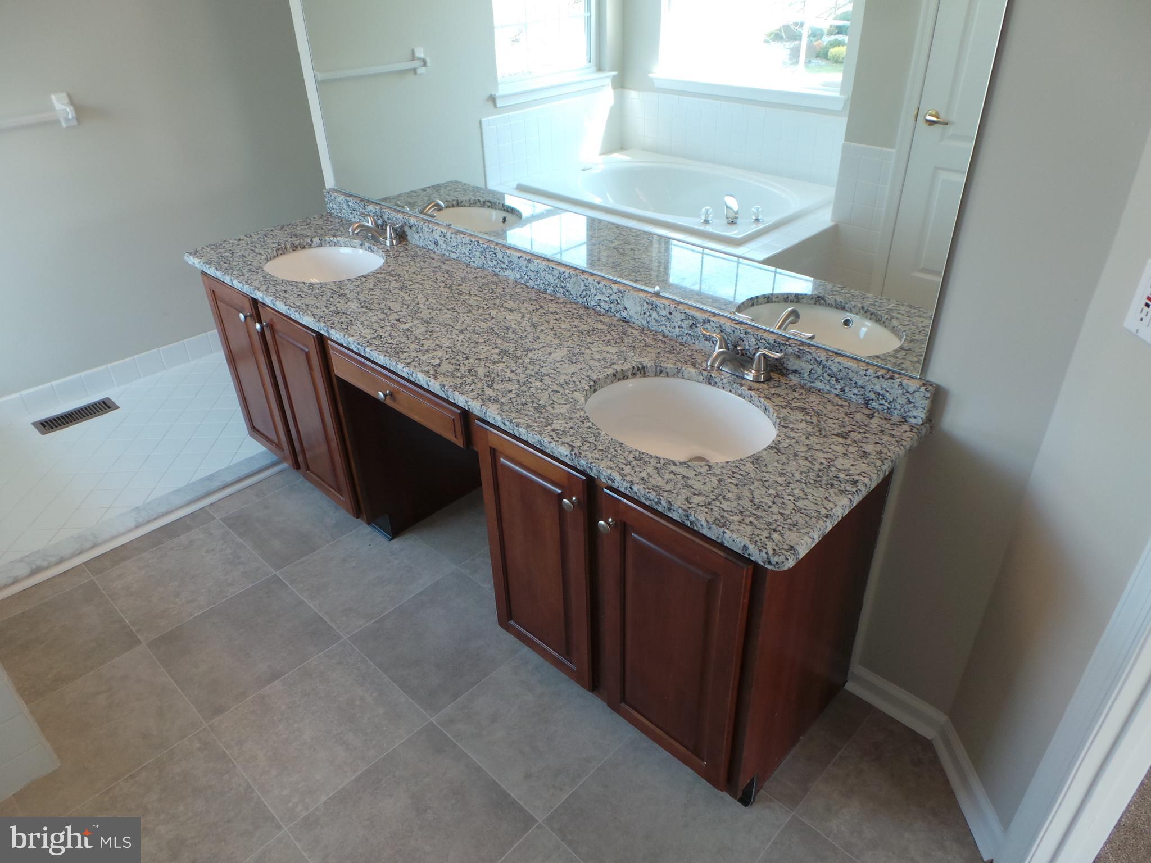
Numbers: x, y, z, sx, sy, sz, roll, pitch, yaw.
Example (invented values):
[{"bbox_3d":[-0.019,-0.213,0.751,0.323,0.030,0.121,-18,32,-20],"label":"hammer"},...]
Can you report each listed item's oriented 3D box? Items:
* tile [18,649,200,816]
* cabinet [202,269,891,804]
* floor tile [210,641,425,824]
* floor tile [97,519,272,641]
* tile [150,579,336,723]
[{"bbox_3d":[-1.222,0.764,1.946,0.403,0.010,0.403,26,41,36],"label":"tile"},{"bbox_3d":[-0.280,0.051,2.275,2.188,0.800,0.534,26,41,36],"label":"cabinet"},{"bbox_3d":[-0.652,0.745,1.951,0.403,0.010,0.403,26,41,36],"label":"floor tile"},{"bbox_3d":[-1.236,0.460,2.428,0.403,0.010,0.403,26,41,36],"label":"floor tile"},{"bbox_3d":[-0.944,0.603,2.190,0.403,0.010,0.403,26,41,36],"label":"tile"}]

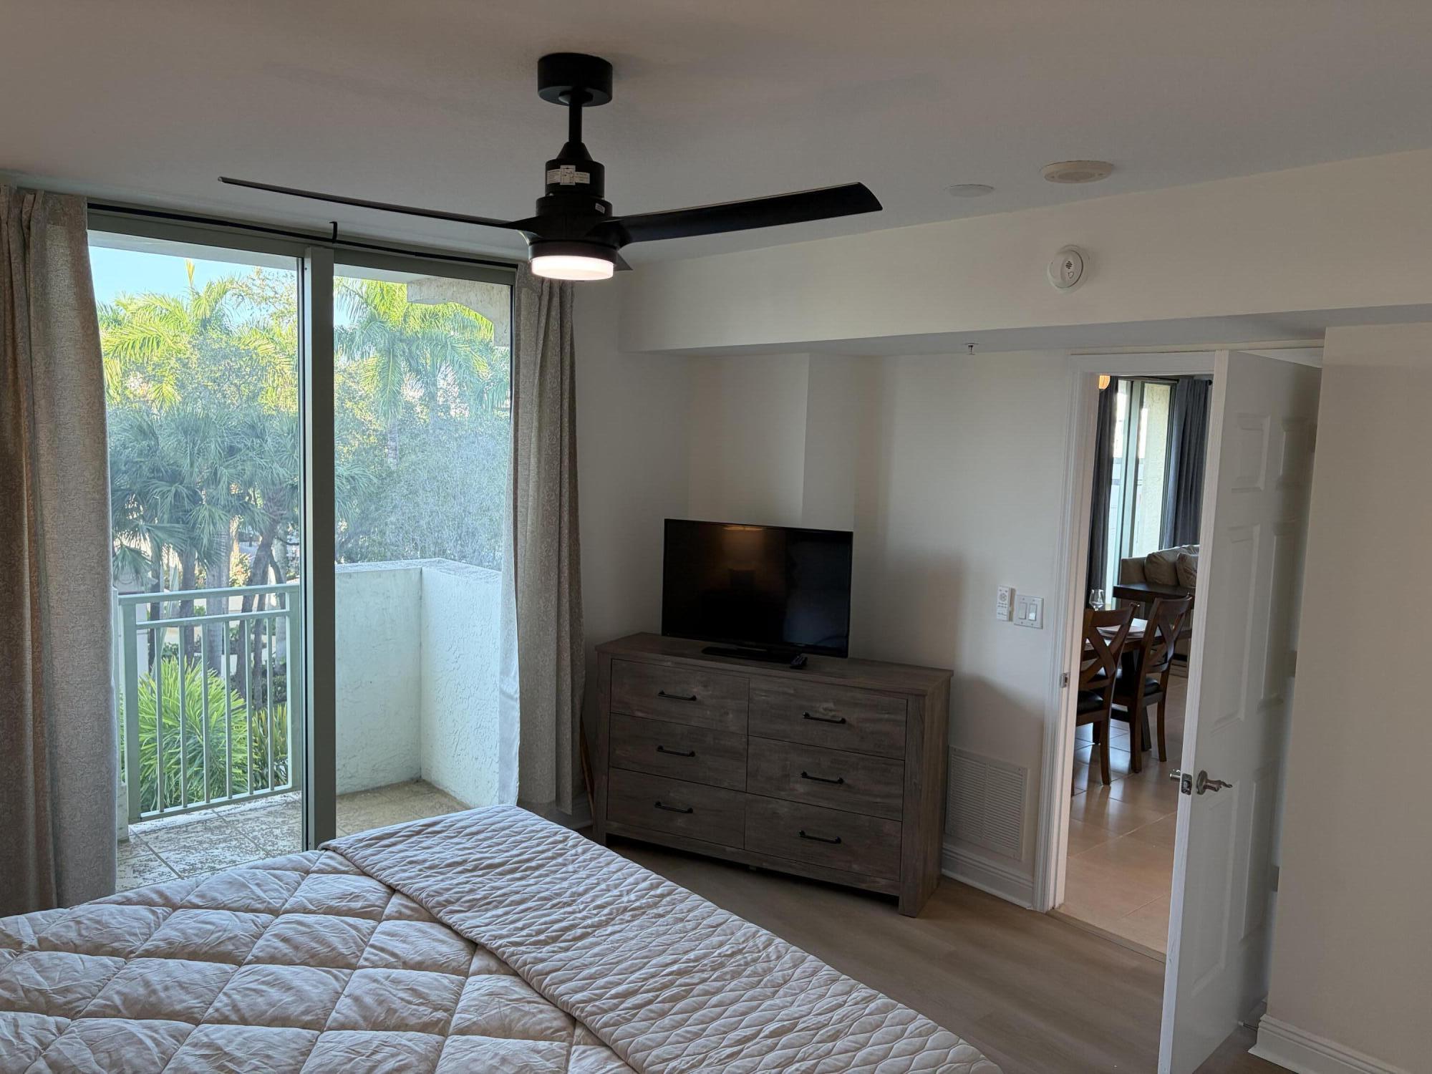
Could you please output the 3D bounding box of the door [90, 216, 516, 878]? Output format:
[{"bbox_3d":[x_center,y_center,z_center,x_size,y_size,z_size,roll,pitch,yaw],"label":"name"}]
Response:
[{"bbox_3d":[-1.515,0.136,4.137,1.780,2.482,0.102,-3,7,-42],"label":"door"}]

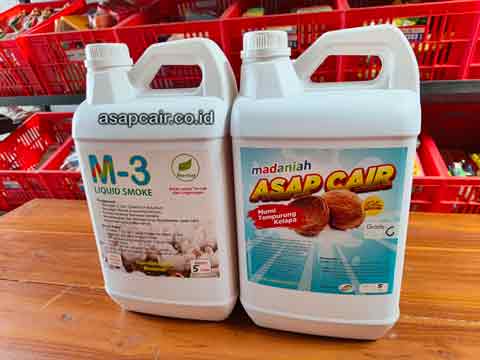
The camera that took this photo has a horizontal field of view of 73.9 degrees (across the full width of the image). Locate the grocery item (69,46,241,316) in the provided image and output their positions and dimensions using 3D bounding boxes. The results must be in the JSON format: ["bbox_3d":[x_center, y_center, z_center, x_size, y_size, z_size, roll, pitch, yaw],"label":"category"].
[{"bbox_3d":[-0.085,0.004,0.392,0.174,0.315,0.126,1,17,11],"label":"grocery item"}]

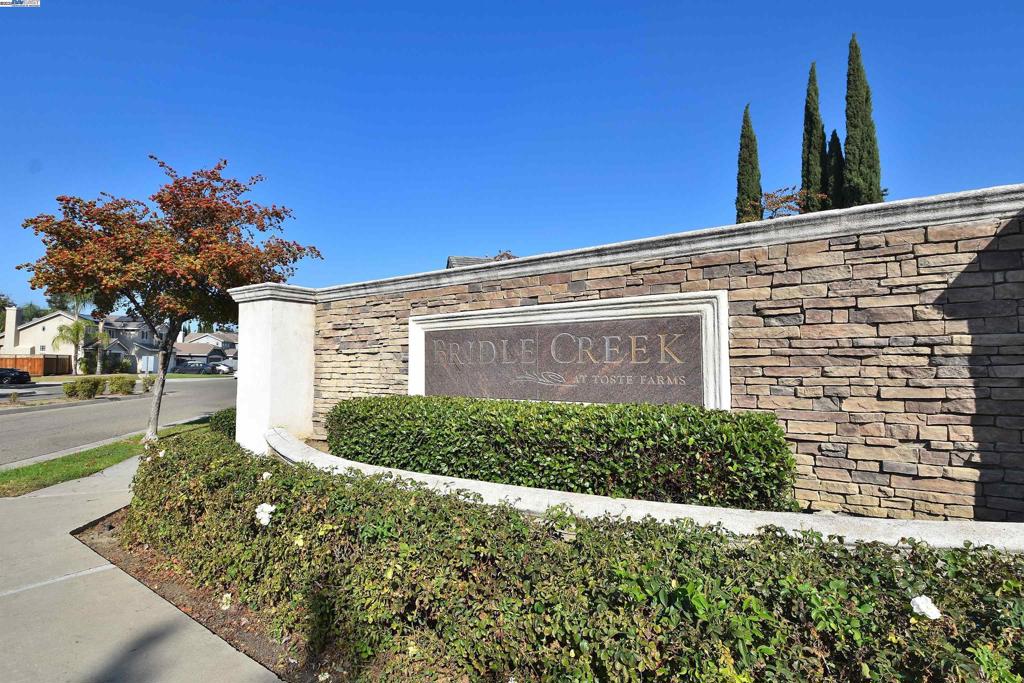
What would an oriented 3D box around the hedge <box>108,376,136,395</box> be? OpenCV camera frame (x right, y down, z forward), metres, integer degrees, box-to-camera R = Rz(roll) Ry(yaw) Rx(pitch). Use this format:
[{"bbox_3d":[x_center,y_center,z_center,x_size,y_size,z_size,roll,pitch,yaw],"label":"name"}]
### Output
[{"bbox_3d":[-19.261,2.176,21.100,0.900,0.900,1.050,0,-3,-10],"label":"hedge"}]

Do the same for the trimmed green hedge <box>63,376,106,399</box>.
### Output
[{"bbox_3d":[-19.236,2.061,19.200,1.100,0.970,1.500,0,-3,-10],"label":"trimmed green hedge"}]

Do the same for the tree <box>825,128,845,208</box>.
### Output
[{"bbox_3d":[13.638,-3.458,17.729,1.100,10.900,1.100,0,-3,0],"label":"tree"}]

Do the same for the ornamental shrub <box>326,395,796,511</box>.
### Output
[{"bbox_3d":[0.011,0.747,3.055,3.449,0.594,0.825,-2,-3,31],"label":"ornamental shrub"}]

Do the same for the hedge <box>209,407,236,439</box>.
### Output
[{"bbox_3d":[-4.672,1.525,7.242,0.850,0.860,0.850,-2,-3,30],"label":"hedge"}]

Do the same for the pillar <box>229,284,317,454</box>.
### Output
[{"bbox_3d":[-3.072,0.550,5.693,0.900,2.480,0.900,-2,-3,30],"label":"pillar"}]

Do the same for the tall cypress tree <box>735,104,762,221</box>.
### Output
[{"bbox_3d":[10.702,-4.008,19.252,1.200,13.050,1.200,-2,-3,29],"label":"tall cypress tree"}]

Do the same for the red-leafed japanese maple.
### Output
[{"bbox_3d":[-7.549,-0.909,9.524,5.100,6.120,5.000,2,-4,-37],"label":"red-leafed japanese maple"}]

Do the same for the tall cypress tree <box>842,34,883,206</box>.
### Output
[{"bbox_3d":[12.919,-4.426,15.764,1.200,13.500,1.200,-3,-4,39],"label":"tall cypress tree"}]

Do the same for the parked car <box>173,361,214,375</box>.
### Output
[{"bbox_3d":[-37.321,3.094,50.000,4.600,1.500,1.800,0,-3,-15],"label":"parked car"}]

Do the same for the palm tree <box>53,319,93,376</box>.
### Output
[{"bbox_3d":[-41.200,0.562,40.000,2.750,5.400,2.750,2,-4,-45],"label":"palm tree"}]

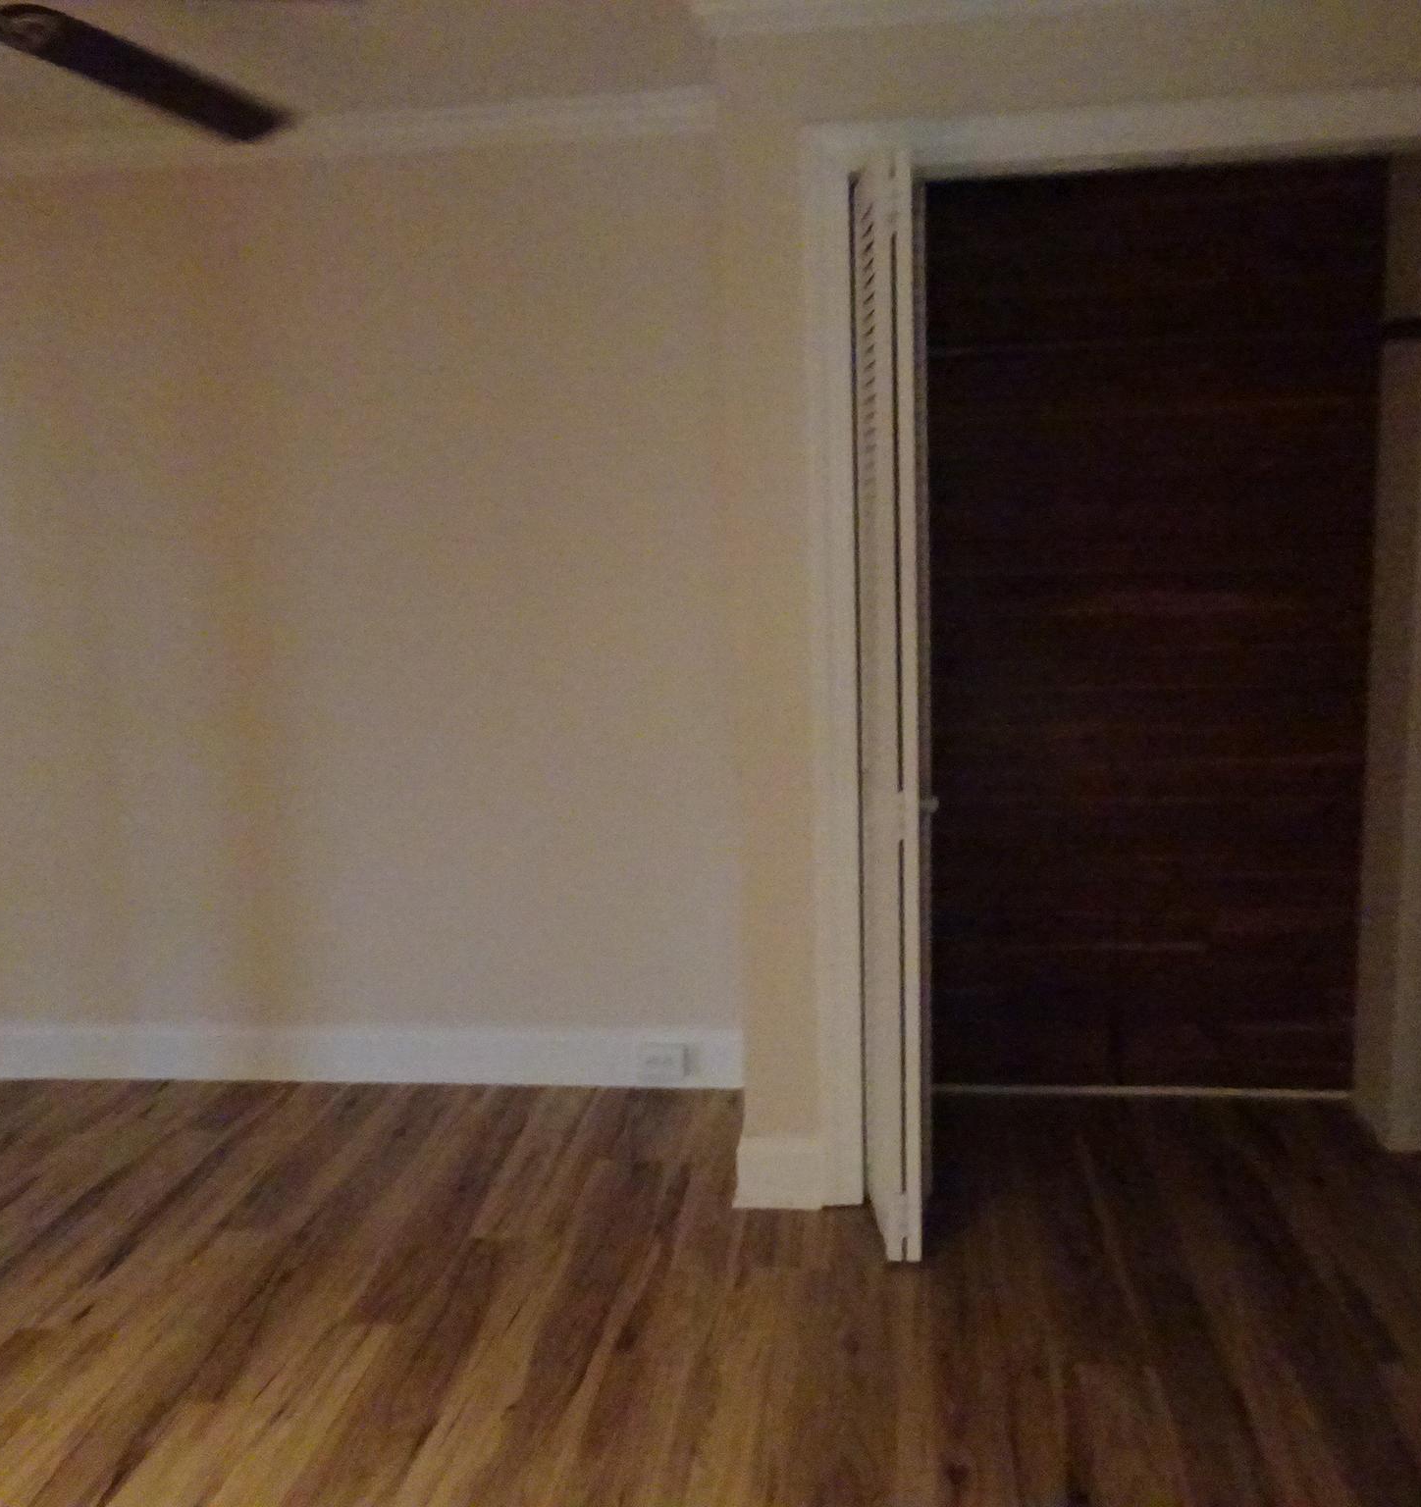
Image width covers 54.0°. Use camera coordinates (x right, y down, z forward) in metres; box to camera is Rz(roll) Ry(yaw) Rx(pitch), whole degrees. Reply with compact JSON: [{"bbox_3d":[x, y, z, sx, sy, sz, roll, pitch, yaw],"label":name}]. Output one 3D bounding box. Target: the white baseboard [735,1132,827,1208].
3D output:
[{"bbox_3d":[0.139,0.864,2.892,0.177,0.157,0.030,-1,8,7],"label":"white baseboard"}]

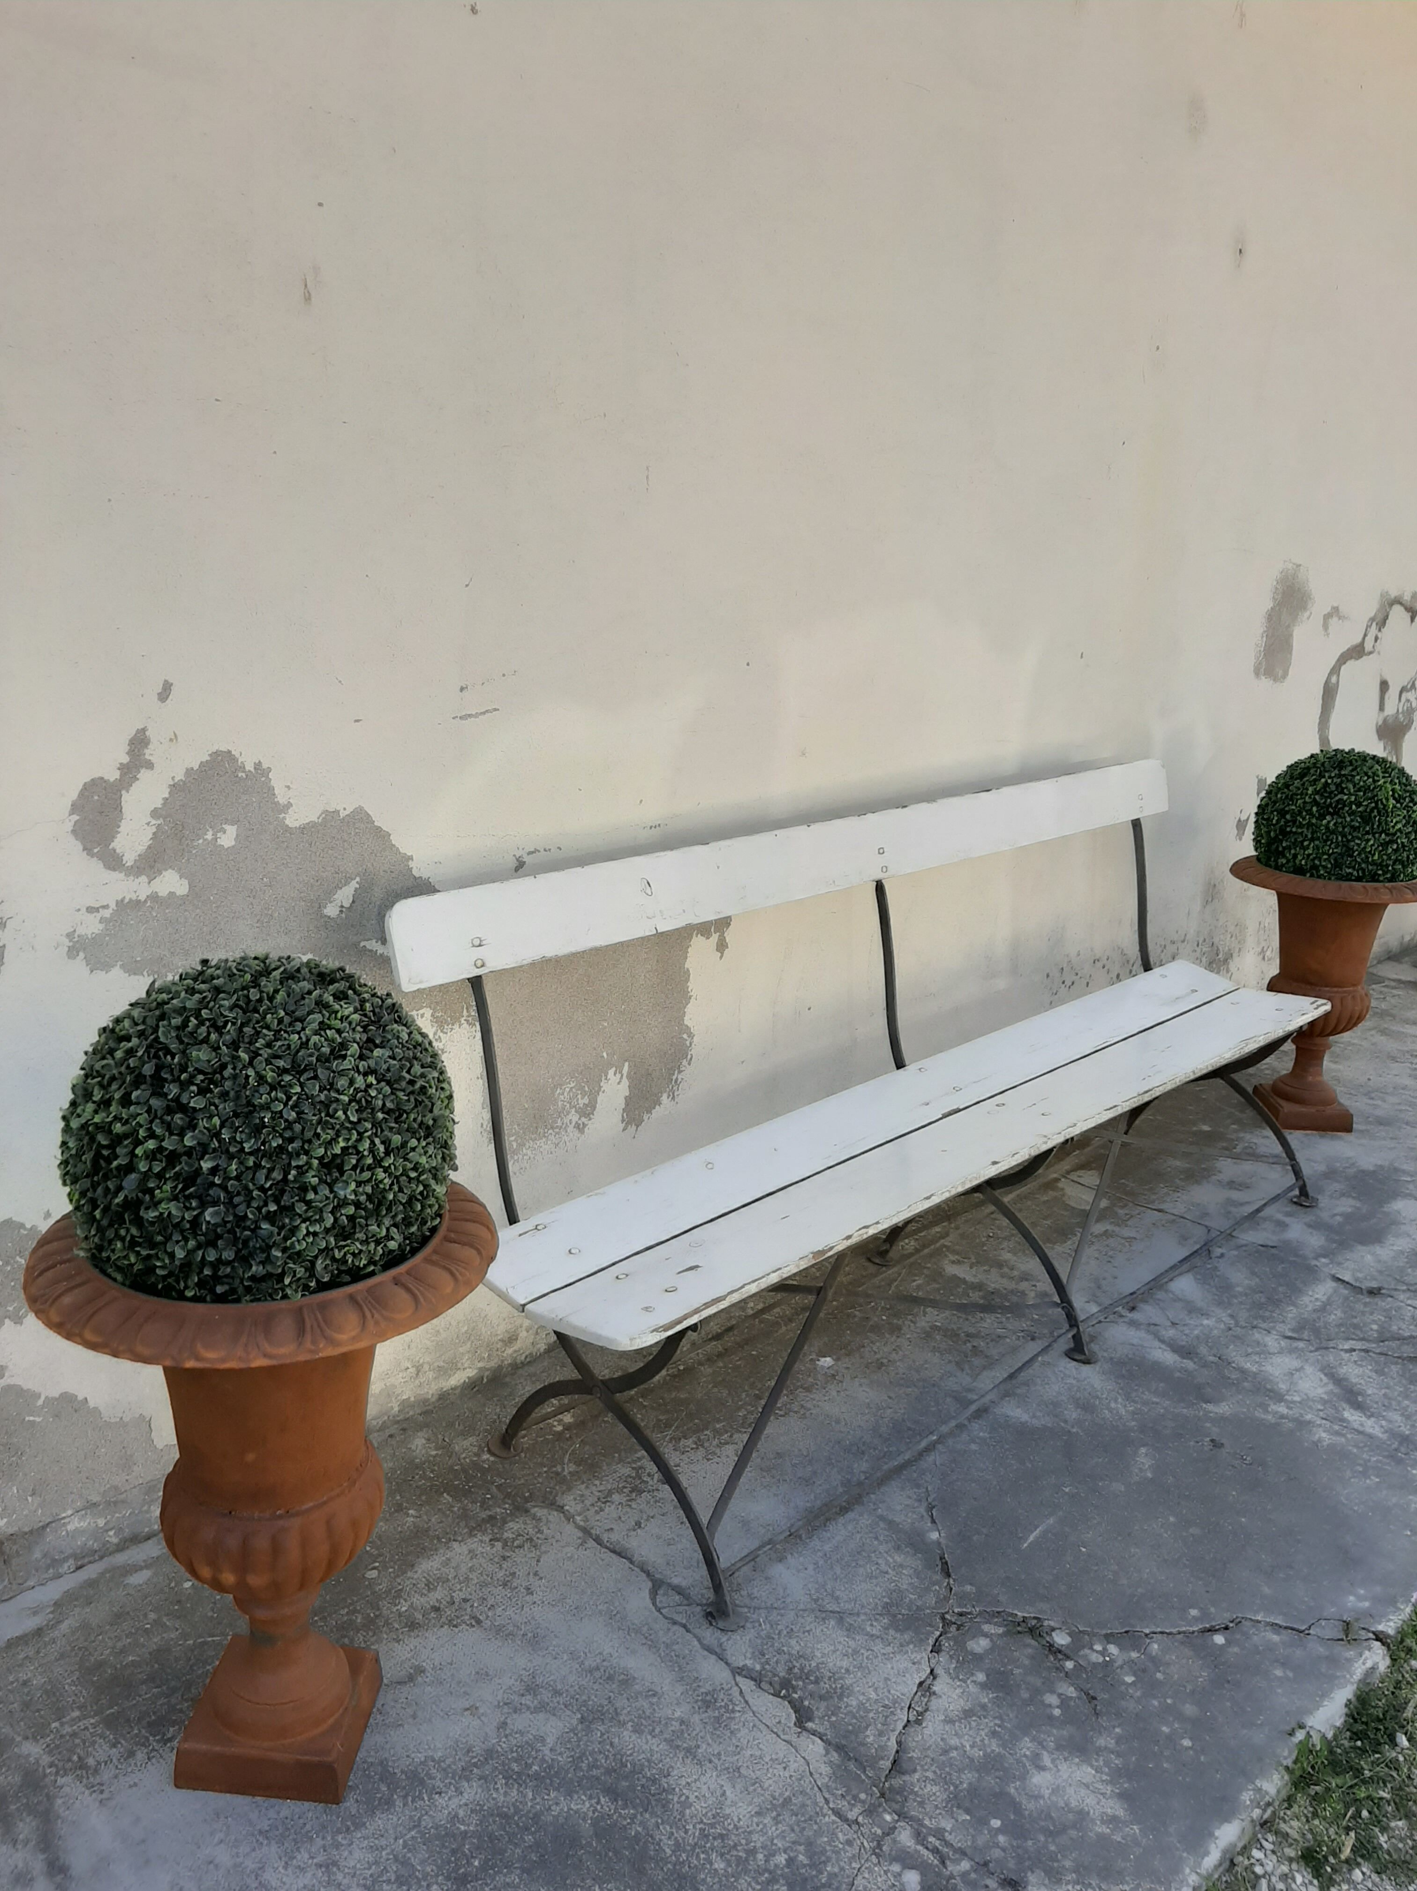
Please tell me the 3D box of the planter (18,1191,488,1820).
[{"bbox_3d":[-0.498,0.636,1.650,0.491,0.694,0.491,18,22,41],"label":"planter"}]

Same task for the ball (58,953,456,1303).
[{"bbox_3d":[-0.476,0.207,1.523,0.399,0.387,0.399,3,17,-1],"label":"ball"}]

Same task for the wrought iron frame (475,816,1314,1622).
[{"bbox_3d":[0.532,0.289,2.728,0.608,0.848,2.060,18,22,41],"label":"wrought iron frame"}]

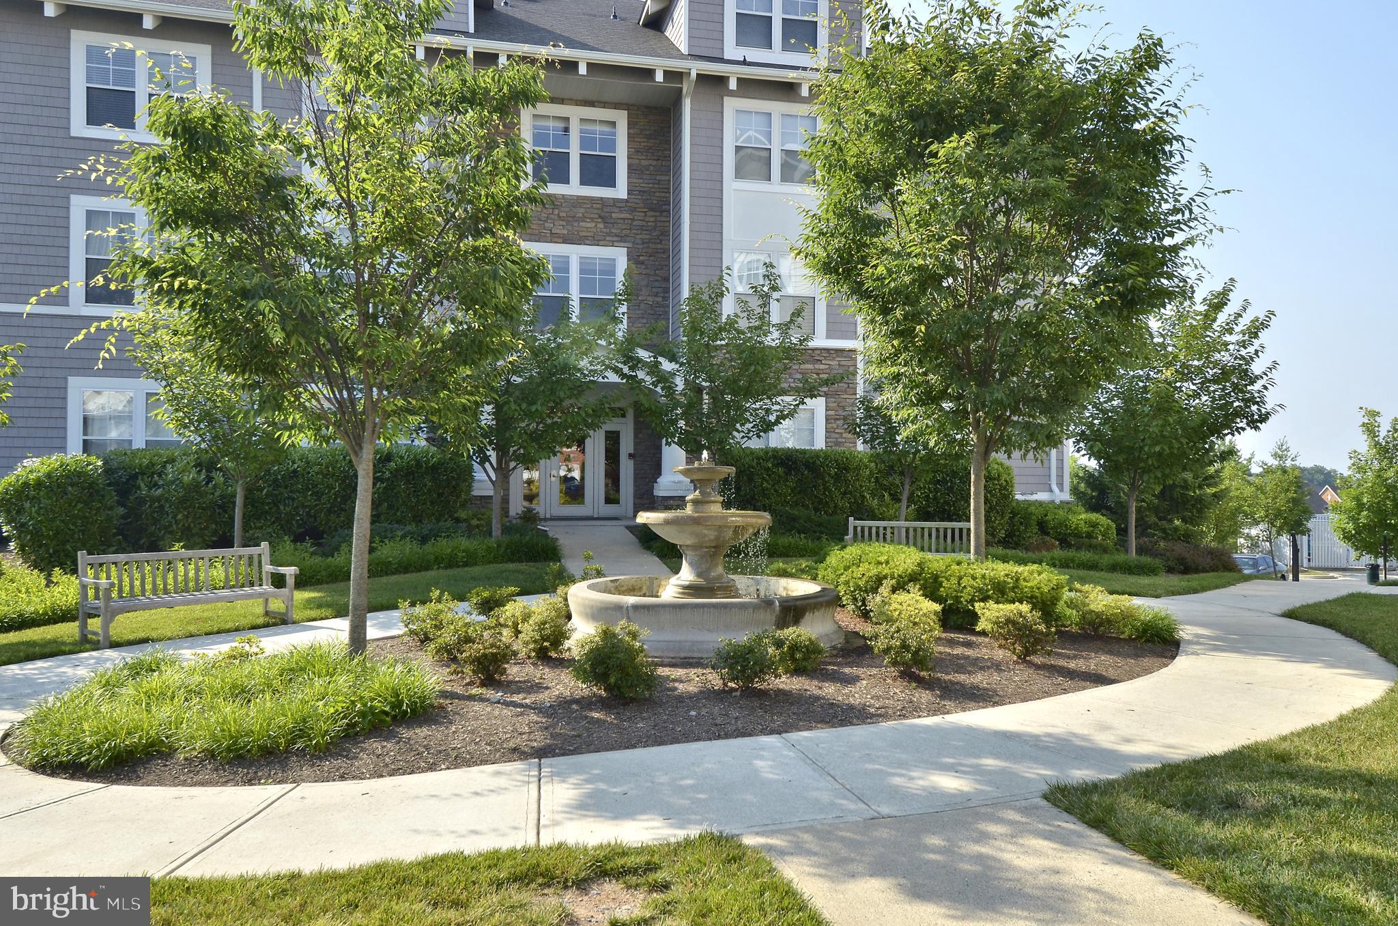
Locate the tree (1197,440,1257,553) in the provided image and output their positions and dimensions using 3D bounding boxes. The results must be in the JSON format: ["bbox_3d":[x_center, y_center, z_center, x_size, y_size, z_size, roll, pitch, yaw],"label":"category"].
[{"bbox_3d":[13.077,0.922,26.000,1.800,3.000,1.800,0,0,0],"label":"tree"}]

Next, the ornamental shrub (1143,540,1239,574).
[{"bbox_3d":[7.742,1.432,16.488,1.550,0.500,1.200,0,-1,0],"label":"ornamental shrub"}]

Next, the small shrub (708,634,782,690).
[{"bbox_3d":[0.348,1.523,8.020,0.520,0.420,0.480,0,0,0],"label":"small shrub"}]

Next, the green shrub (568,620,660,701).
[{"bbox_3d":[-0.635,1.455,7.750,0.670,0.600,0.650,0,-1,0],"label":"green shrub"}]

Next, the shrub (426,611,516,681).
[{"bbox_3d":[-1.868,1.500,8.600,0.740,0.500,0.660,0,0,0],"label":"shrub"}]

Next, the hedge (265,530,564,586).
[{"bbox_3d":[-3.958,1.364,15.188,4.300,0.500,1.300,1,-1,-38],"label":"hedge"}]

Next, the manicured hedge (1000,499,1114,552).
[{"bbox_3d":[6.704,1.135,19.600,2.100,0.920,1.300,1,0,-12],"label":"manicured hedge"}]

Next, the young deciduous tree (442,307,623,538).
[{"bbox_3d":[-2.925,-0.650,19.200,3.400,4.300,3.300,0,0,0],"label":"young deciduous tree"}]

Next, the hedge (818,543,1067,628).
[{"bbox_3d":[2.794,1.355,12.000,2.600,0.780,1.200,0,0,18],"label":"hedge"}]

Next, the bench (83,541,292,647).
[{"bbox_3d":[-4.897,1.216,10.119,0.610,0.870,1.870,0,-1,38],"label":"bench"}]

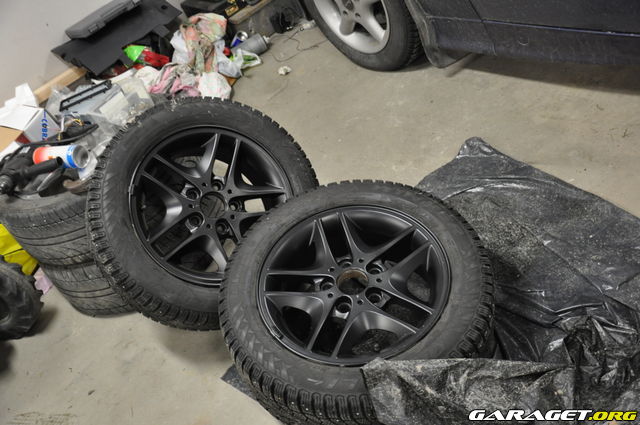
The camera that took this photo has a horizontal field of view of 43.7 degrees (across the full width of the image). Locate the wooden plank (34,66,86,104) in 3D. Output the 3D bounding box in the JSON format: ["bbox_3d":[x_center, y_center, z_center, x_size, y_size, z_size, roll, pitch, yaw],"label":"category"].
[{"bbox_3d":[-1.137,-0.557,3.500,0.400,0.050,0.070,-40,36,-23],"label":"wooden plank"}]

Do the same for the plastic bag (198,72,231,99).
[{"bbox_3d":[-0.460,-0.542,3.480,0.140,0.120,0.130,-27,33,-3],"label":"plastic bag"}]

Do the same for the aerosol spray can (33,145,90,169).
[{"bbox_3d":[-0.805,-0.174,2.480,0.185,0.067,0.067,2,41,24],"label":"aerosol spray can"}]

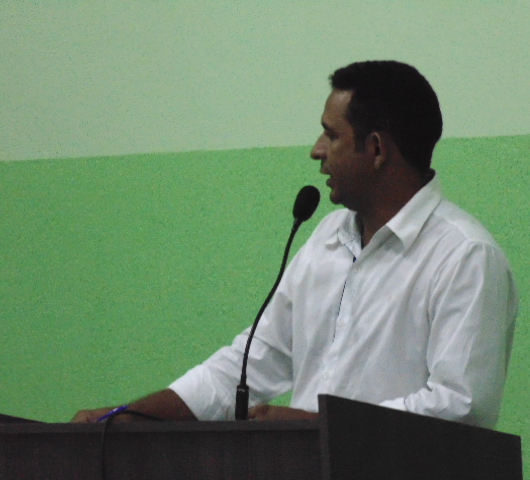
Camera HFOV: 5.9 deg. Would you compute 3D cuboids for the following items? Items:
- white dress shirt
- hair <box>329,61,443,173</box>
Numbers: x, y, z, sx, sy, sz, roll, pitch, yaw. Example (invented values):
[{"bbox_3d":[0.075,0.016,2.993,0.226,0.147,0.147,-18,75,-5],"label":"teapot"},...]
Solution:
[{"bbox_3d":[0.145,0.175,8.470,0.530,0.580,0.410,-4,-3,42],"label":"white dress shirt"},{"bbox_3d":[0.199,-0.203,8.500,0.190,0.185,0.165,-1,-2,-18],"label":"hair"}]

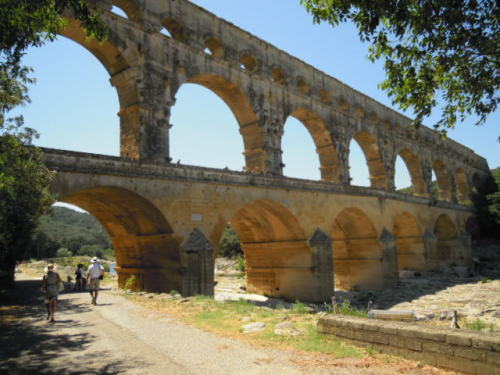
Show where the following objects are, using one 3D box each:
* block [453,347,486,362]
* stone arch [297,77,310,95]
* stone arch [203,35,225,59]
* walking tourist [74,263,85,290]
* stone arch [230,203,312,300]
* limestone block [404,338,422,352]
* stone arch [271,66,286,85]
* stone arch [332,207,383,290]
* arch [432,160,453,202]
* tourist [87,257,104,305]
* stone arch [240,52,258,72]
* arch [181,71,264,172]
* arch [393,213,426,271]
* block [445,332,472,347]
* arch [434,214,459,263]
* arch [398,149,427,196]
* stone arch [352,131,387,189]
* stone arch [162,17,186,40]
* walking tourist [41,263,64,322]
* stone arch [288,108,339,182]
[{"bbox_3d":[3.120,2.266,5.628,0.320,0.164,0.428,2,-9,-41],"label":"block"},{"bbox_3d":[9.582,-20.101,80.911,3.200,3.700,4.500,-10,-9,40],"label":"stone arch"},{"bbox_3d":[-6.477,-20.436,60.667,3.267,3.267,4.158,-8,-9,41],"label":"stone arch"},{"bbox_3d":[-10.578,5.551,25.167,0.500,1.680,0.420,-5,-7,22],"label":"walking tourist"},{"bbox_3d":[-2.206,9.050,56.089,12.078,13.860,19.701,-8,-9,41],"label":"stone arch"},{"bbox_3d":[2.401,2.244,5.816,0.230,0.168,0.270,-8,-9,40],"label":"limestone block"},{"bbox_3d":[4.103,-20.420,74.551,3.200,3.700,4.500,-10,-9,40],"label":"stone arch"},{"bbox_3d":[14.407,11.587,74.389,12.000,15.000,18.800,-10,-9,40],"label":"stone arch"},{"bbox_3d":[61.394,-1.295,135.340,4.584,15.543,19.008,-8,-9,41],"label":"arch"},{"bbox_3d":[-5.743,3.472,15.061,0.620,1.760,0.460,0,-7,-12],"label":"tourist"},{"bbox_3d":[-1.437,-19.948,66.300,3.267,3.317,4.257,-8,-9,41],"label":"stone arch"},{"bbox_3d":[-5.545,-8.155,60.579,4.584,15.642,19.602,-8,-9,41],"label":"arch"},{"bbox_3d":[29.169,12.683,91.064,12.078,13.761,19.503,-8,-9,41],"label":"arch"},{"bbox_3d":[3.037,2.141,5.745,0.340,0.120,0.336,2,-9,-41],"label":"block"},{"bbox_3d":[49.750,14.478,115.247,12.000,13.000,22.800,-10,-9,40],"label":"arch"},{"bbox_3d":[44.328,-3.858,118.361,4.600,15.400,24.000,-10,-9,40],"label":"arch"},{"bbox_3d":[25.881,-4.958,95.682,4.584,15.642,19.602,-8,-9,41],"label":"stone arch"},{"bbox_3d":[-11.683,-21.015,54.860,3.267,3.168,4.158,-8,-9,41],"label":"stone arch"},{"bbox_3d":[-5.882,3.111,12.003,0.580,1.680,0.500,-1,-8,-21],"label":"walking tourist"},{"bbox_3d":[10.108,-7.451,78.962,4.600,15.800,20.300,-10,-9,40],"label":"stone arch"}]

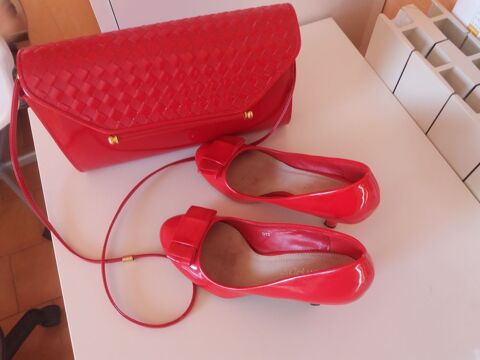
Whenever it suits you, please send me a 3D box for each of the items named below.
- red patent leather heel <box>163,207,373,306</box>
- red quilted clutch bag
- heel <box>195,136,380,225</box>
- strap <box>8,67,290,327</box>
[{"bbox_3d":[0.010,0.070,0.371,0.216,0.138,0.081,19,62,11],"label":"red patent leather heel"},{"bbox_3d":[-0.078,-0.113,0.466,0.289,0.157,0.076,-14,61,-7],"label":"red quilted clutch bag"},{"bbox_3d":[0.039,-0.011,0.422,0.215,0.127,0.074,23,62,13],"label":"heel"},{"bbox_3d":[-0.063,0.004,0.406,0.332,0.145,0.240,-14,61,-7],"label":"strap"}]

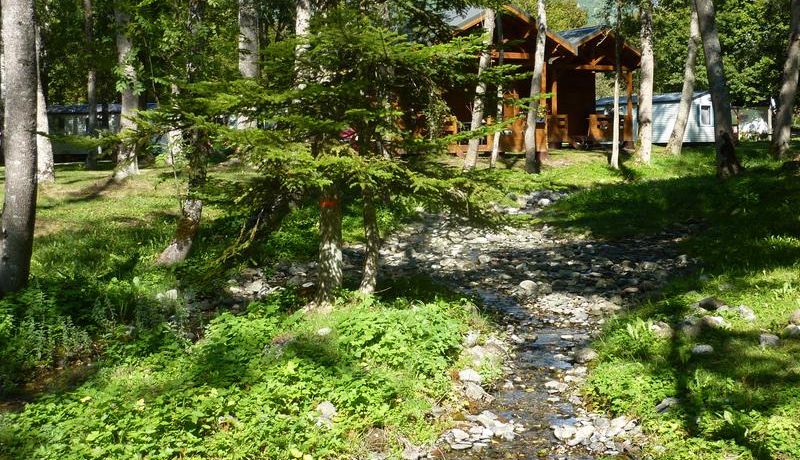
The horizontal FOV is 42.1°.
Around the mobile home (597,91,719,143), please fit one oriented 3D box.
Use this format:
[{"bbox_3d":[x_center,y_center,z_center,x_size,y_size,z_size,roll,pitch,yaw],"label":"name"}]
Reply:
[{"bbox_3d":[13.799,-5.929,55.723,3.400,2.950,6.900,-5,6,-41],"label":"mobile home"}]

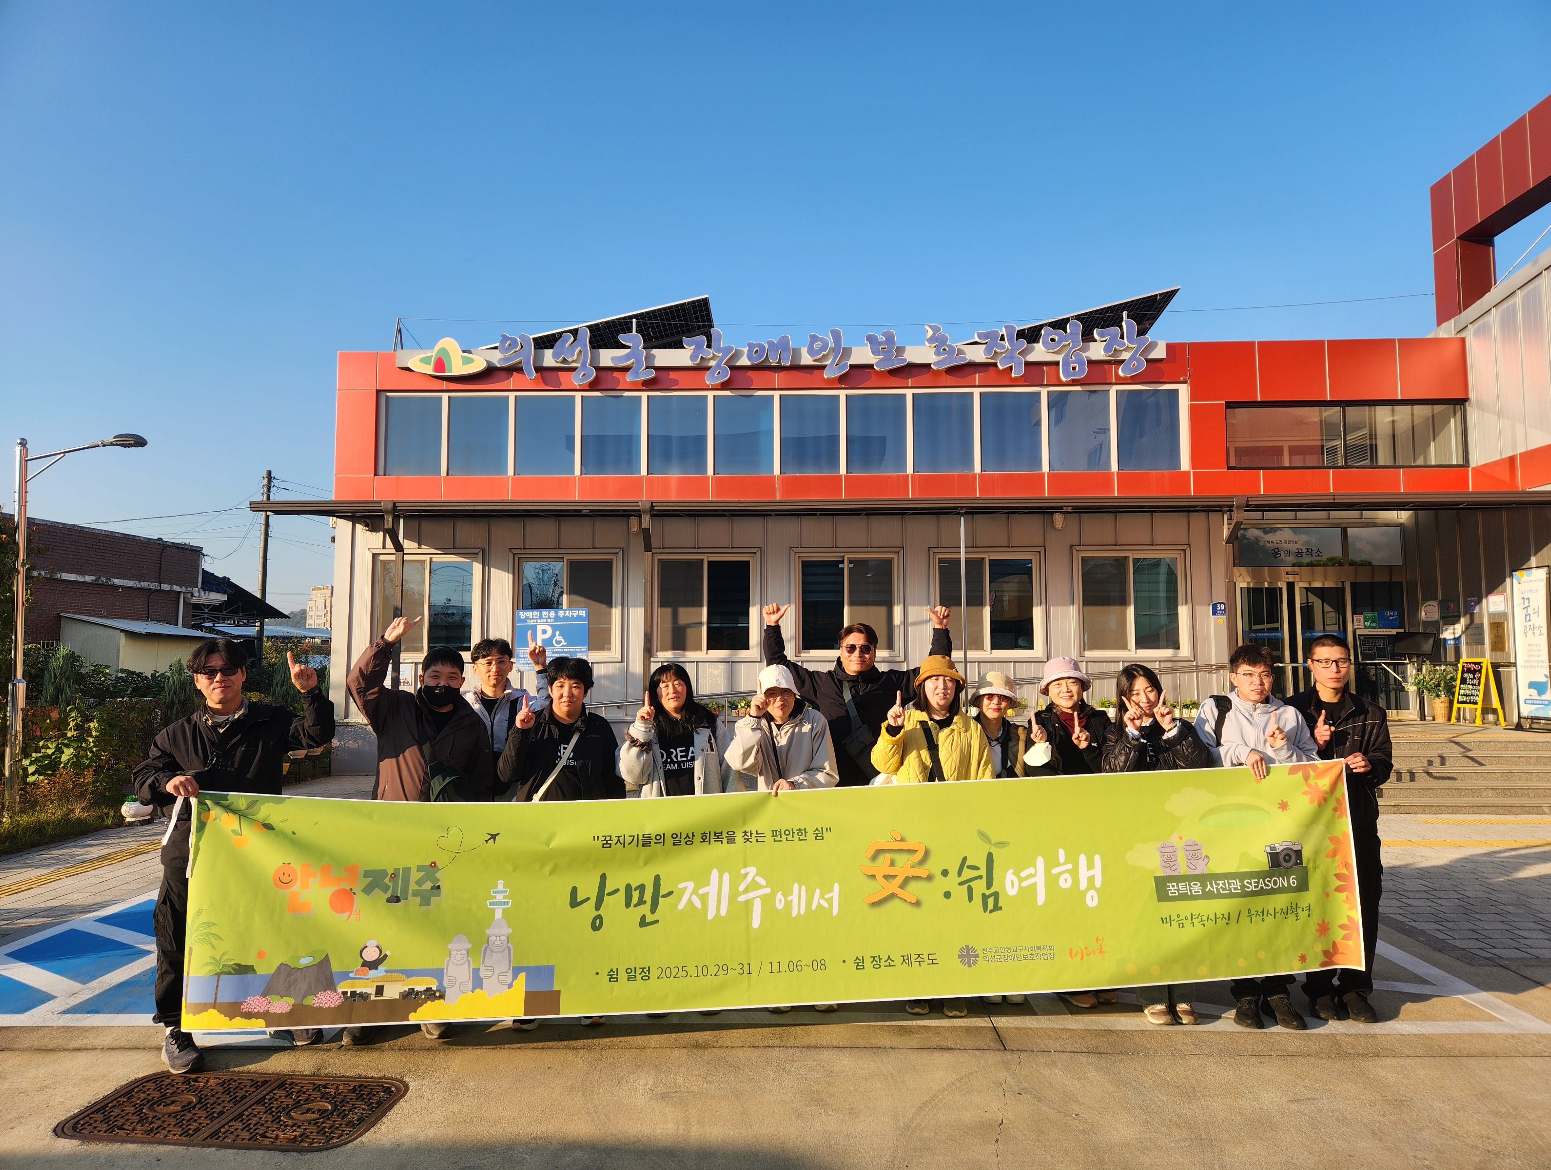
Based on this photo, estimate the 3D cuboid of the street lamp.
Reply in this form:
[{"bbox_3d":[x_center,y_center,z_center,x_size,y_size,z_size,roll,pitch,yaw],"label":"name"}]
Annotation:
[{"bbox_3d":[-6.981,0.399,10.324,1.320,3.850,0.250,0,-4,2],"label":"street lamp"}]

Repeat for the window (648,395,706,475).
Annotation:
[{"bbox_3d":[-1.422,-2.182,15.062,0.852,1.183,0.100,0,-4,2],"label":"window"}]

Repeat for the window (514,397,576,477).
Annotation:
[{"bbox_3d":[-3.357,-2.184,15.139,0.879,1.172,0.100,0,-4,2],"label":"window"}]

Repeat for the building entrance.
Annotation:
[{"bbox_3d":[8.349,1.001,15.914,2.577,2.112,0.200,0,-4,2],"label":"building entrance"}]

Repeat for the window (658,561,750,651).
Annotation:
[{"bbox_3d":[-1.062,0.298,15.422,1.456,1.416,0.130,0,-4,2],"label":"window"}]

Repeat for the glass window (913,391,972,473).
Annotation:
[{"bbox_3d":[2.501,-2.284,15.470,0.904,1.218,0.130,0,-4,2],"label":"glass window"}]

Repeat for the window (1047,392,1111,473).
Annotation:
[{"bbox_3d":[4.301,-2.185,14.631,0.842,1.152,0.100,0,-4,2],"label":"window"}]

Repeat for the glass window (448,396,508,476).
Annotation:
[{"bbox_3d":[-4.276,-2.147,14.905,0.839,1.156,0.100,0,-4,2],"label":"glass window"}]

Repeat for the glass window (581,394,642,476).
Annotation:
[{"bbox_3d":[-2.365,-2.138,14.842,0.814,1.151,0.100,0,-4,2],"label":"glass window"}]

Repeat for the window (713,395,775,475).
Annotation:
[{"bbox_3d":[-0.449,-2.177,15.023,0.848,1.180,0.100,0,-4,2],"label":"window"}]

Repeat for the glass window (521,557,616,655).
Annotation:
[{"bbox_3d":[-3.091,0.309,15.507,1.435,1.479,0.130,0,-4,2],"label":"glass window"}]

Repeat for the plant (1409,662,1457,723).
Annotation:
[{"bbox_3d":[9.781,1.602,15.391,0.660,0.869,0.620,0,-4,2],"label":"plant"}]

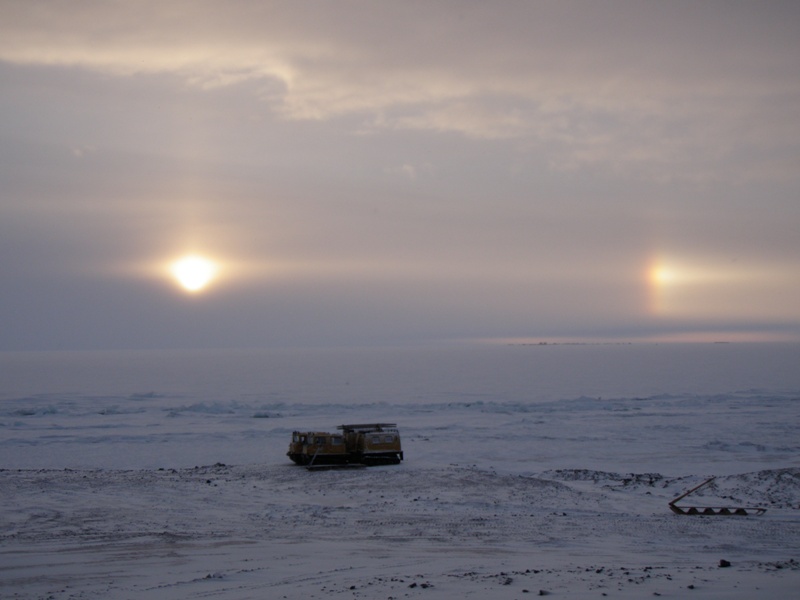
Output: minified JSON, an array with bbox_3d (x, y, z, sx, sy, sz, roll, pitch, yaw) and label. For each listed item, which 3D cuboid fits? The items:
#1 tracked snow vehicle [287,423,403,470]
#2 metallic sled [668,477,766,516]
[{"bbox_3d":[-3.503,9.293,76.000,7.100,2.650,2.000,1,-3,-31],"label":"tracked snow vehicle"},{"bbox_3d":[13.564,8.403,50.500,4.150,1.600,1.200,-1,-2,8],"label":"metallic sled"}]

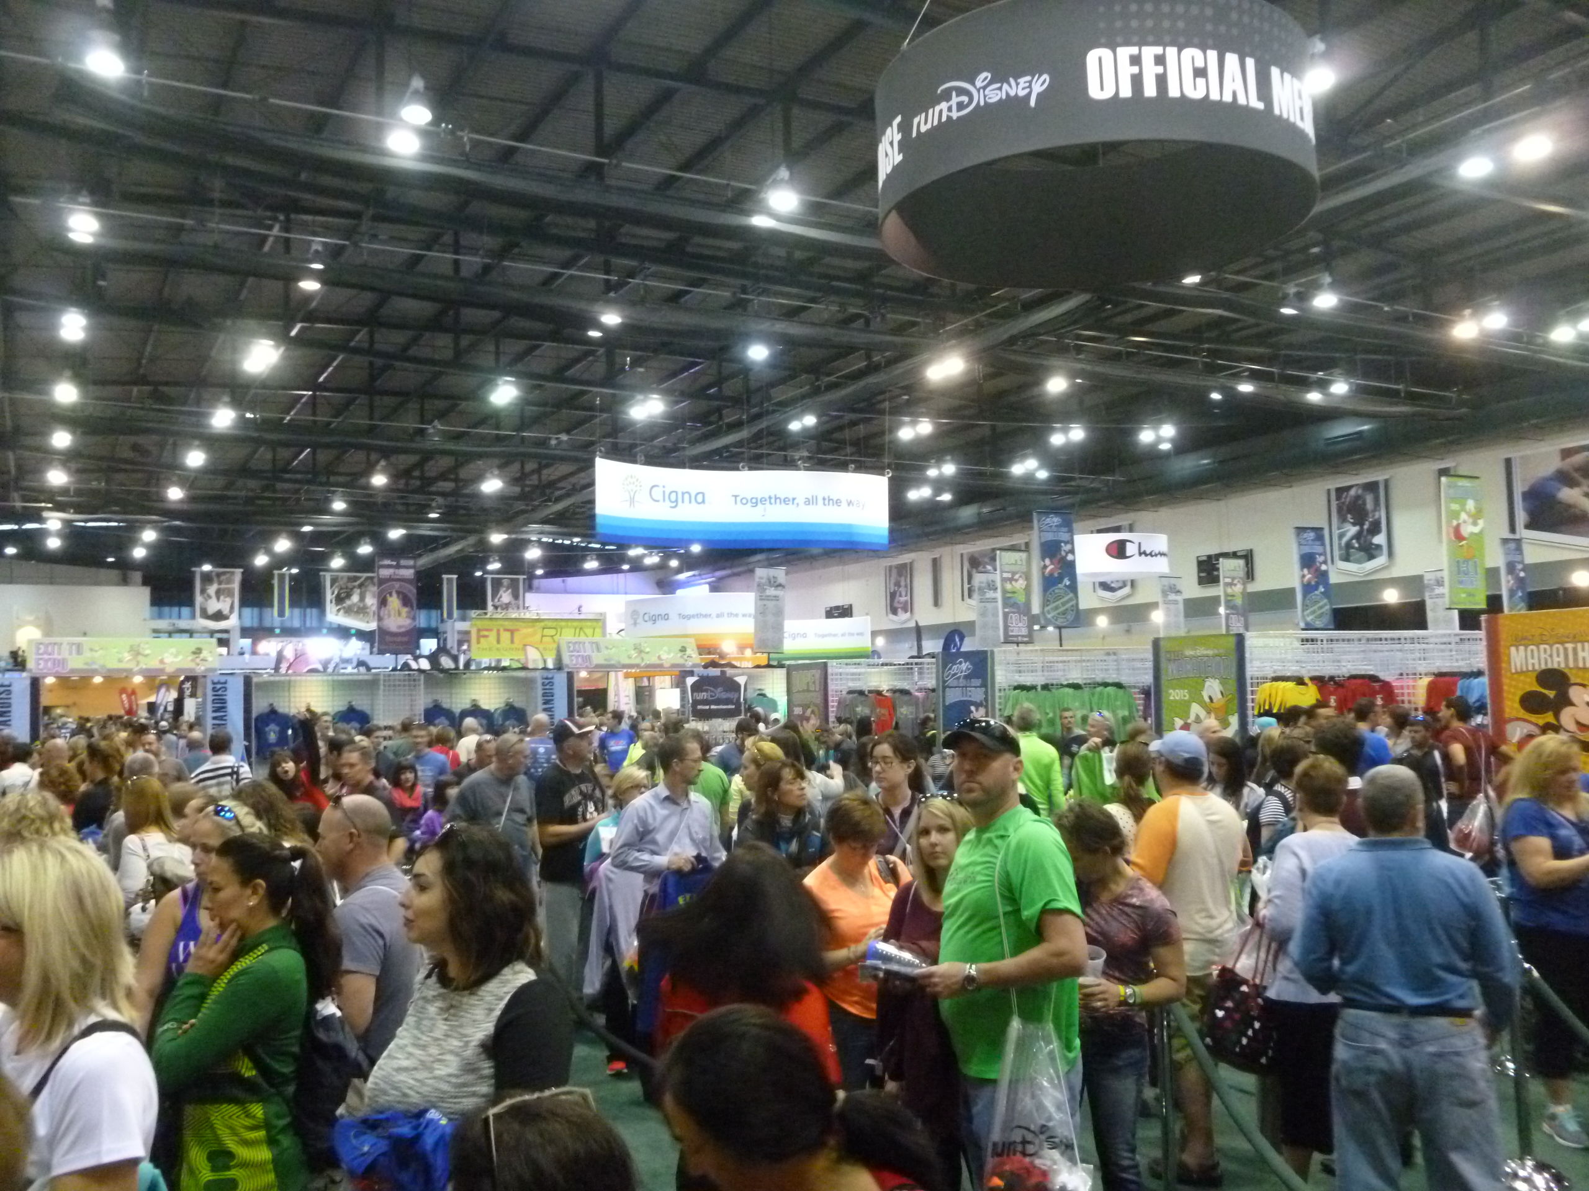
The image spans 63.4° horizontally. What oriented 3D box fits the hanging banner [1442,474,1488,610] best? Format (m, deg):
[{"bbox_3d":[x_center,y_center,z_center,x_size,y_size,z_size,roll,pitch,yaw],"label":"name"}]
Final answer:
[{"bbox_3d":[7.503,-0.598,14.400,0.610,1.480,0.050,0,-4,-24],"label":"hanging banner"}]

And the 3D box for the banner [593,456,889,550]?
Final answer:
[{"bbox_3d":[-0.962,-1.657,24.000,5.900,1.480,0.600,1,-4,-28],"label":"banner"}]

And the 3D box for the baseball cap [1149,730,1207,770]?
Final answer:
[{"bbox_3d":[1.531,0.622,5.130,0.180,0.150,0.260,1,8,-28],"label":"baseball cap"}]

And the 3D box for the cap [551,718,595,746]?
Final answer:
[{"bbox_3d":[-1.269,0.786,7.400,0.260,0.160,0.180,-2,-5,17],"label":"cap"}]

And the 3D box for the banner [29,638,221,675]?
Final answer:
[{"bbox_3d":[-9.483,0.870,18.200,2.400,0.510,0.060,1,-4,-28],"label":"banner"}]

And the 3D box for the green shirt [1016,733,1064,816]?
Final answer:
[{"bbox_3d":[1.675,1.346,9.200,0.520,0.740,0.290,-1,-5,6],"label":"green shirt"}]

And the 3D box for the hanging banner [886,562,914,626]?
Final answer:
[{"bbox_3d":[4.489,-0.106,55.000,0.080,2.600,2.050,2,-6,-32],"label":"hanging banner"}]

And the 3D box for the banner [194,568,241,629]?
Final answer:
[{"bbox_3d":[-24.225,0.130,54.000,2.050,2.550,0.080,2,-6,-27],"label":"banner"}]

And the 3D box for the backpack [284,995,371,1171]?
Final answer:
[{"bbox_3d":[-1.145,1.200,3.150,0.180,0.400,0.280,0,-4,-24],"label":"backpack"}]

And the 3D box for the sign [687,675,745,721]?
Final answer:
[{"bbox_3d":[-1.180,1.546,19.400,0.900,0.680,0.050,1,-4,-26],"label":"sign"}]

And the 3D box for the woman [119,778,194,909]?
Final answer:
[{"bbox_3d":[-2.972,1.669,5.944,0.310,1.650,0.430,-5,-5,42],"label":"woman"}]

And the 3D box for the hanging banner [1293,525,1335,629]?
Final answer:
[{"bbox_3d":[7.581,-0.254,18.800,0.610,1.480,0.050,0,-4,-24],"label":"hanging banner"}]

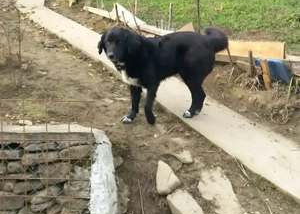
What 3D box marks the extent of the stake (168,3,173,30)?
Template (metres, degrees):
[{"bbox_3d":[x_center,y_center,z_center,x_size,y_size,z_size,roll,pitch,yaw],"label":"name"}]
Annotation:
[{"bbox_3d":[0.273,-1.168,4.074,0.032,0.350,0.032,0,25,0],"label":"stake"}]

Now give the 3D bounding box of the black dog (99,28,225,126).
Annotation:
[{"bbox_3d":[0.104,-0.179,1.850,0.780,0.570,0.290,-11,27,-23],"label":"black dog"}]

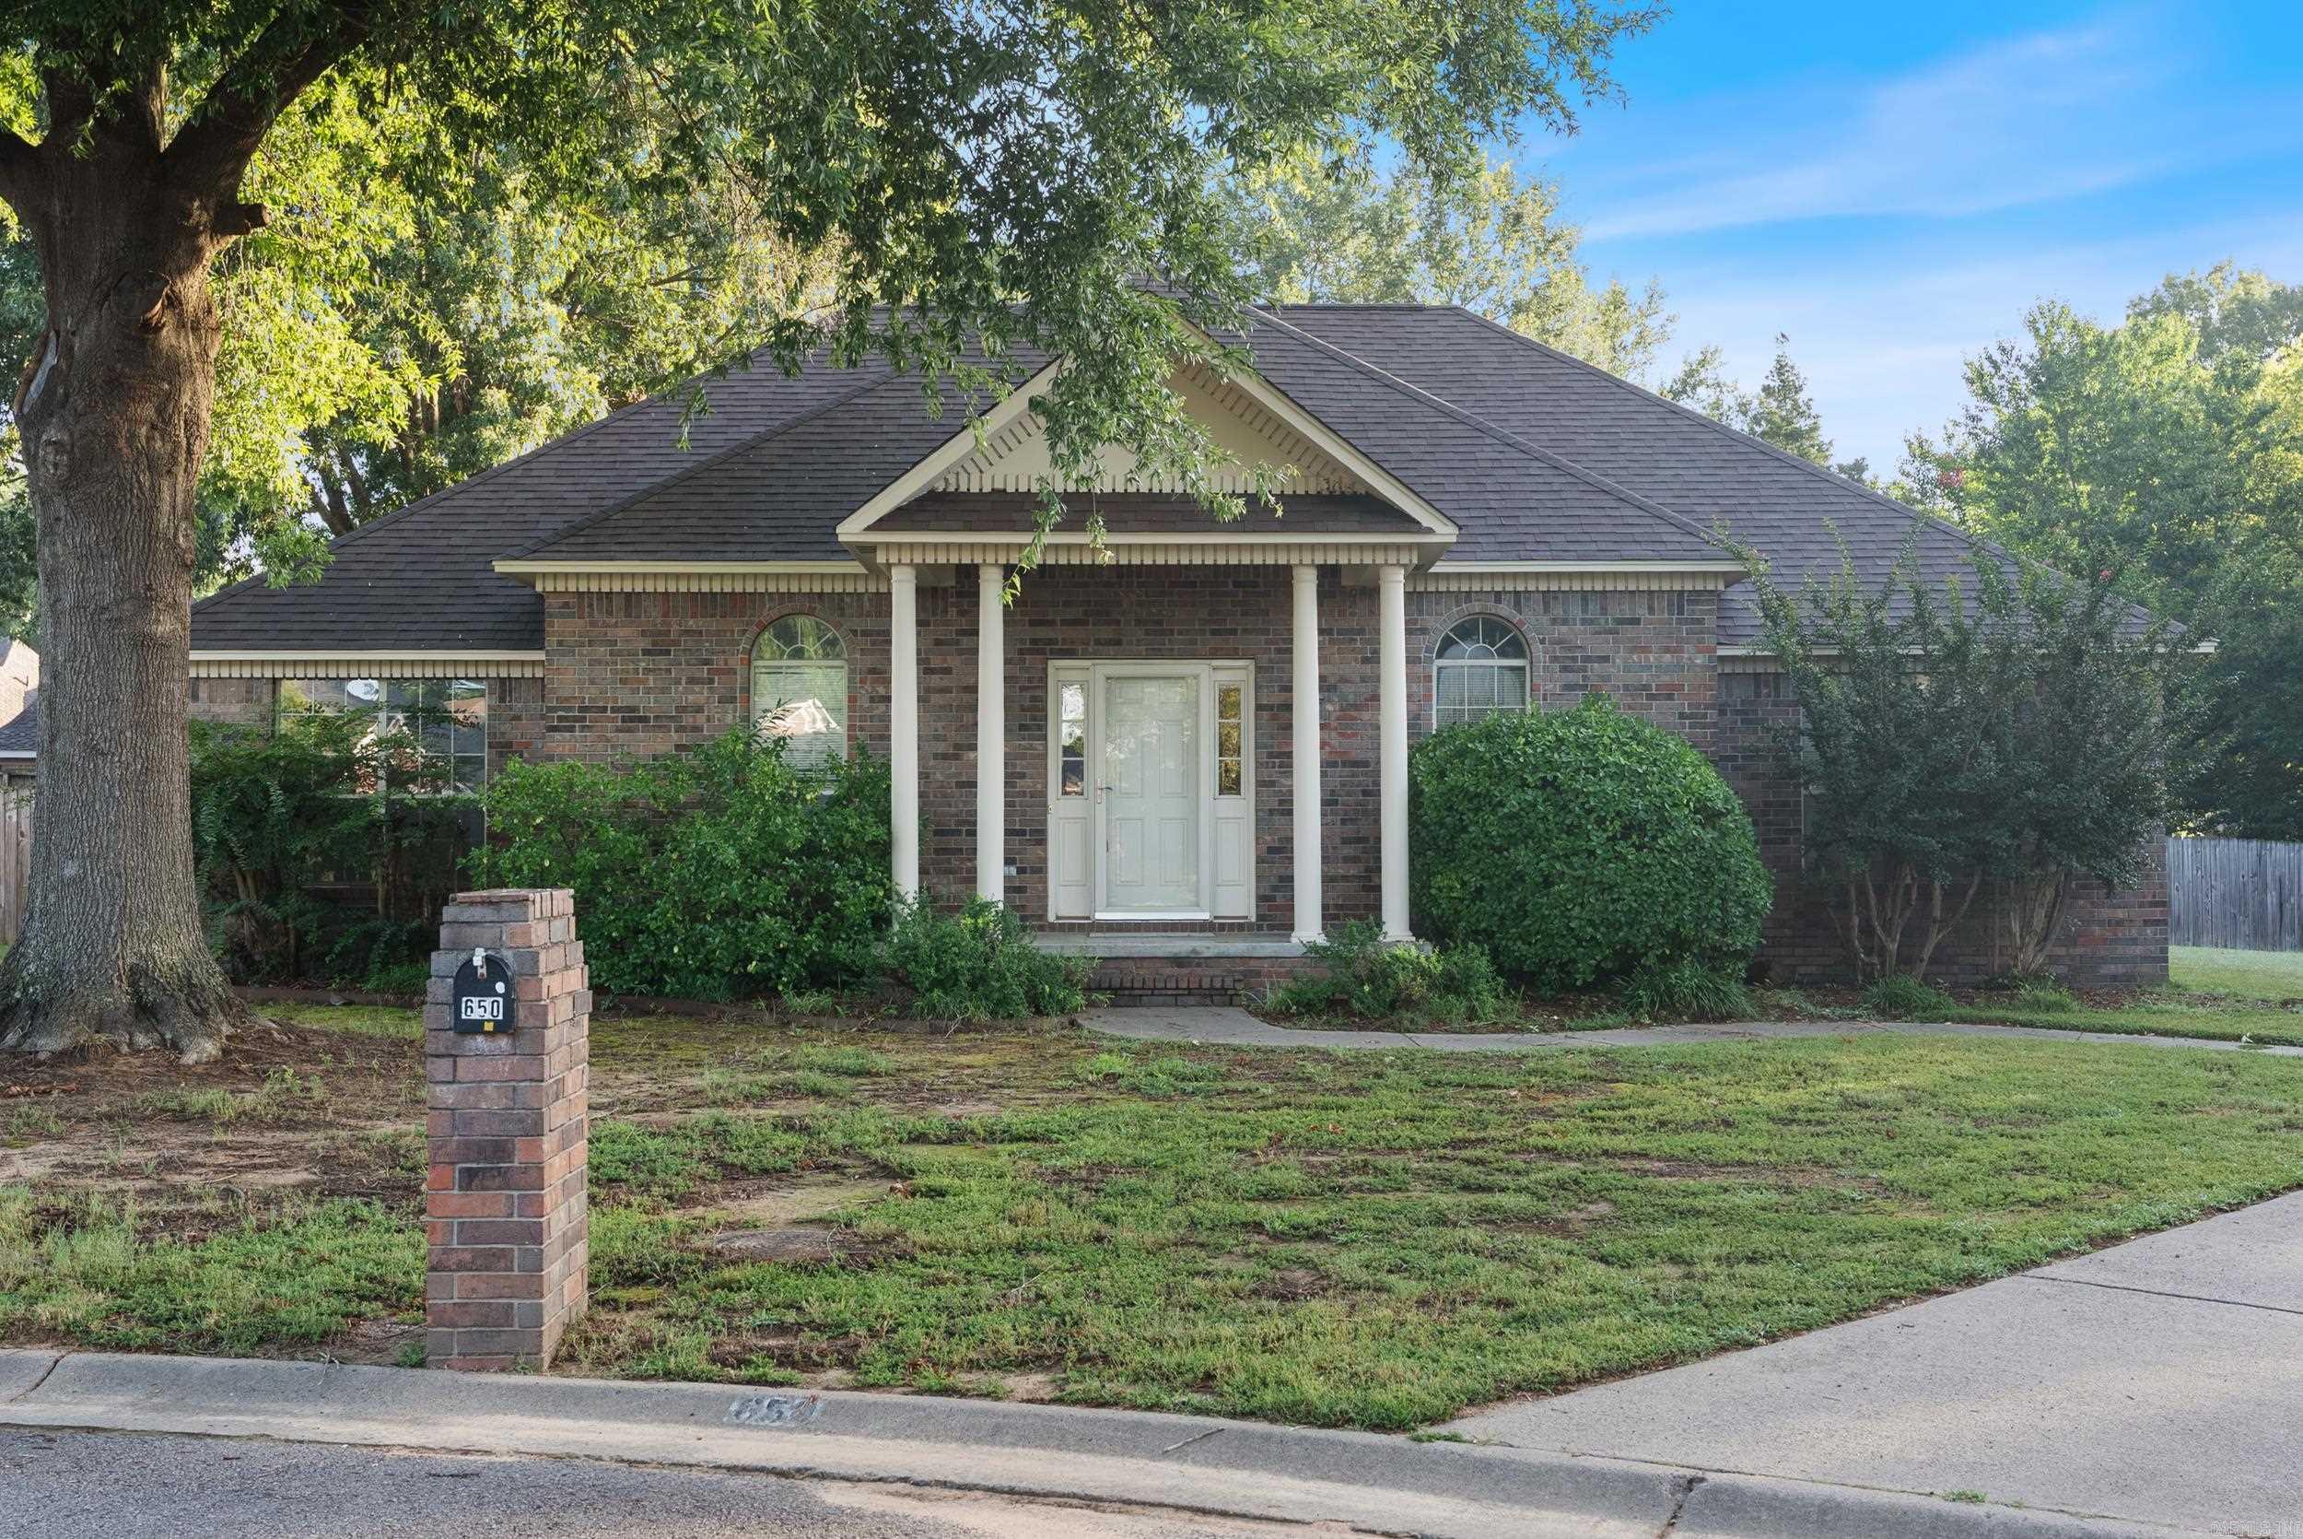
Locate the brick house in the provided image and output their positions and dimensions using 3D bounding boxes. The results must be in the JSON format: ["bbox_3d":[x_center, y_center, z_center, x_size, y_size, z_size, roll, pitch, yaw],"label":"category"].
[{"bbox_3d":[0.050,-1.580,22.343,17.100,6.950,13.200,0,-1,0],"label":"brick house"}]

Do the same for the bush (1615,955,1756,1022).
[{"bbox_3d":[3.727,1.523,15.569,0.970,0.440,0.900,0,-1,0],"label":"bush"}]

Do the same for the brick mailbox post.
[{"bbox_3d":[-1.880,1.029,6.548,0.350,1.330,0.580,0,-1,-2],"label":"brick mailbox post"}]

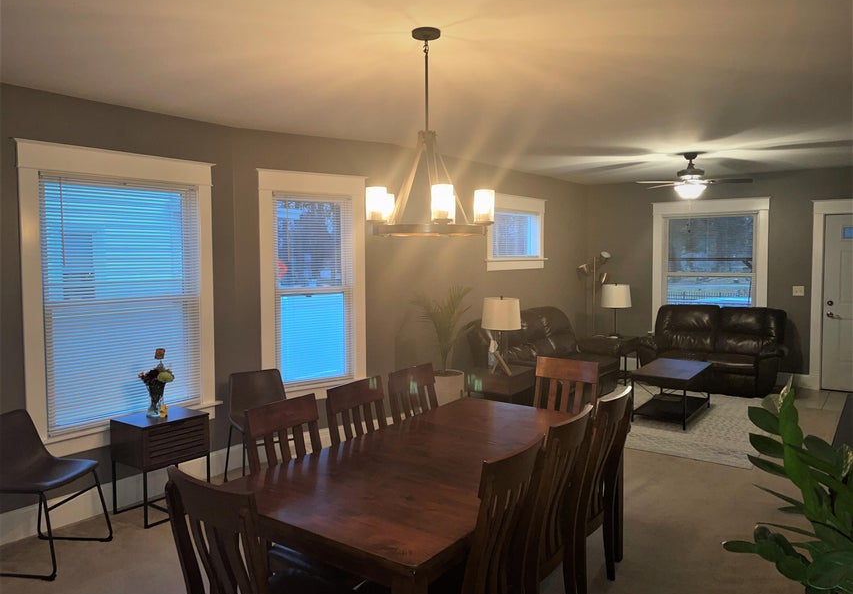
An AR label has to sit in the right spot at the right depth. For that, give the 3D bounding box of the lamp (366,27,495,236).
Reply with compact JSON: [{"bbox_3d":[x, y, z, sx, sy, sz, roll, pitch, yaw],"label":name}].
[{"bbox_3d":[0.005,-0.714,2.825,0.580,0.882,0.580,0,4,0],"label":"lamp"}]

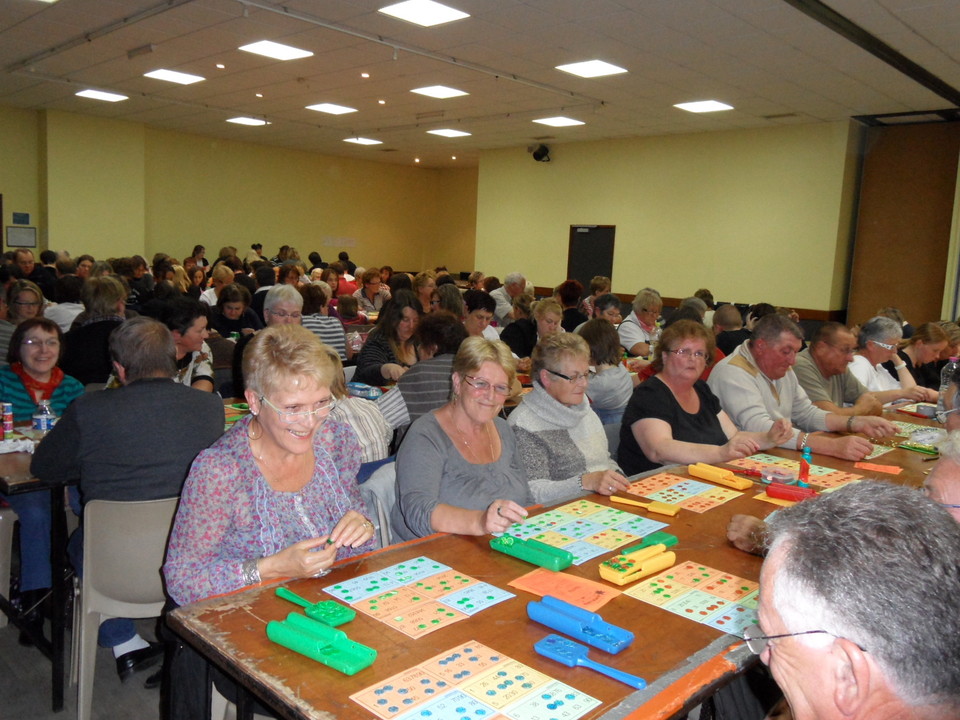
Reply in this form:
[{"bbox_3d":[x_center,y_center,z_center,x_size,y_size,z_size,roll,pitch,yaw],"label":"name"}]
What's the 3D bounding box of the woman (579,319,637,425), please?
[{"bbox_3d":[0.572,0.379,3.866,0.480,1.188,0.750,-4,10,-42],"label":"woman"}]

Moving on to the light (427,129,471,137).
[{"bbox_3d":[-0.518,-3.915,13.351,0.600,0.050,0.600,-4,11,-43],"label":"light"}]

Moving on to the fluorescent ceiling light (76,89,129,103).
[{"bbox_3d":[-5.620,-3.938,11.564,0.600,0.060,0.600,10,11,43],"label":"fluorescent ceiling light"}]

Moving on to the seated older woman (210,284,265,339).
[{"bbox_3d":[-1.885,0.011,5.907,0.520,1.203,0.750,-3,10,-38],"label":"seated older woman"}]

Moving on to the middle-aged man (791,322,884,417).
[{"bbox_3d":[1.758,0.420,4.064,0.750,1.270,0.540,10,11,43],"label":"middle-aged man"}]

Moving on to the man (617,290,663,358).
[{"bbox_3d":[1.190,0.097,6.029,0.540,1.320,0.720,-5,11,-44],"label":"man"}]

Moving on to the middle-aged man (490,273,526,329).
[{"bbox_3d":[0.289,-0.240,8.065,0.750,1.330,0.520,10,11,43],"label":"middle-aged man"}]

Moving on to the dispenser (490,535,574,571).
[{"bbox_3d":[0.126,0.467,1.911,0.198,0.033,0.073,9,10,39],"label":"dispenser"}]

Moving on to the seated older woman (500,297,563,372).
[{"bbox_3d":[0.362,0.183,5.352,0.720,1.245,0.500,10,11,43],"label":"seated older woman"}]

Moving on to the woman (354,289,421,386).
[{"bbox_3d":[-0.521,0.225,4.556,0.540,1.290,0.750,-4,11,-42],"label":"woman"}]

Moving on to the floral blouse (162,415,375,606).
[{"bbox_3d":[-0.496,0.382,1.801,0.480,0.550,0.380,-4,10,-40],"label":"floral blouse"}]

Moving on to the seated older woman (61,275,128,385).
[{"bbox_3d":[-1.942,0.203,3.992,0.480,1.260,0.750,-3,9,-37],"label":"seated older woman"}]

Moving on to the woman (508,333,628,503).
[{"bbox_3d":[0.313,0.523,2.601,0.760,1.210,0.500,9,10,40],"label":"woman"}]

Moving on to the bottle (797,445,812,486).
[{"bbox_3d":[1.117,0.364,2.658,0.042,0.135,0.042,-5,11,-44],"label":"bottle"}]

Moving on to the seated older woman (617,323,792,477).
[{"bbox_3d":[0.757,0.492,3.086,0.580,1.290,0.720,-4,10,-42],"label":"seated older woman"}]

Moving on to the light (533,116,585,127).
[{"bbox_3d":[1.203,-3.618,11.745,0.600,0.080,0.600,-5,11,-45],"label":"light"}]

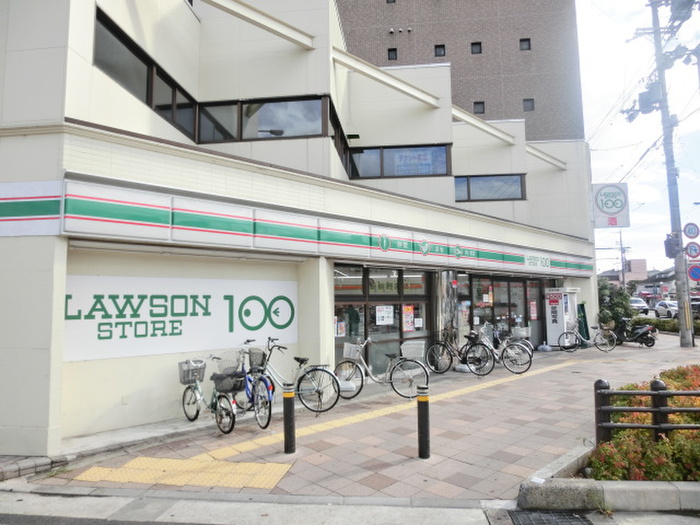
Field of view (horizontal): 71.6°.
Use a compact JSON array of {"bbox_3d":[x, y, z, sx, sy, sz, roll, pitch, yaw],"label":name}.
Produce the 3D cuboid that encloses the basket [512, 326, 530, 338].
[{"bbox_3d":[4.311,1.767,12.200,0.390,0.250,0.330,-1,-5,-2],"label":"basket"}]

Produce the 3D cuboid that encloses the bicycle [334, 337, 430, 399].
[{"bbox_3d":[0.520,1.841,8.471,1.700,1.060,0.560,-1,-5,0],"label":"bicycle"}]

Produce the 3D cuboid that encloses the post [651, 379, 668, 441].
[{"bbox_3d":[3.160,1.575,4.927,0.148,0.740,0.148,-1,-5,3],"label":"post"}]

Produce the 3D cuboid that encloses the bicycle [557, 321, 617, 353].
[{"bbox_3d":[7.704,2.388,15.716,1.700,1.050,0.560,-1,-5,4],"label":"bicycle"}]

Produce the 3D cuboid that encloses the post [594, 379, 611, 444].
[{"bbox_3d":[2.624,1.596,5.053,0.148,0.740,0.148,-1,-5,3],"label":"post"}]

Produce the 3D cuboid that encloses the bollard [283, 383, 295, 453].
[{"bbox_3d":[-0.691,1.776,5.526,0.120,0.750,0.120,-1,-5,0],"label":"bollard"}]

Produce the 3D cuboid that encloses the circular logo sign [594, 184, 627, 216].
[{"bbox_3d":[10.756,-2.555,20.000,1.290,1.280,0.150,-1,-5,0],"label":"circular logo sign"}]

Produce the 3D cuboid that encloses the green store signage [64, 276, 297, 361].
[{"bbox_3d":[-2.331,0.807,7.393,0.060,1.110,3.950,-5,-7,45],"label":"green store signage"}]

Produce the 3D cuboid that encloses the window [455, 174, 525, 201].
[{"bbox_3d":[3.990,-2.212,14.427,2.360,0.780,0.120,-1,-5,6],"label":"window"}]

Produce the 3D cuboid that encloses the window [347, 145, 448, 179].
[{"bbox_3d":[1.214,-2.406,11.665,2.460,0.780,0.120,-1,-5,6],"label":"window"}]

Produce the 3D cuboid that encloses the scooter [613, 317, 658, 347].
[{"bbox_3d":[10.077,2.501,17.284,1.680,1.050,0.640,-2,-5,6],"label":"scooter"}]

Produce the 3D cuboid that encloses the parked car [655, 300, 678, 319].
[{"bbox_3d":[28.808,4.160,43.142,1.700,1.500,4.000,-2,-5,12],"label":"parked car"}]

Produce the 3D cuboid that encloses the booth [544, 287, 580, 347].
[{"bbox_3d":[7.714,1.981,17.638,1.300,2.000,0.660,4,-7,-44],"label":"booth"}]

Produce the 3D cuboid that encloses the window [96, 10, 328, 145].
[{"bbox_3d":[-1.774,-2.720,7.413,2.480,0.780,3.000,-1,-5,6],"label":"window"}]

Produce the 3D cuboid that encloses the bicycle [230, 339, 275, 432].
[{"bbox_3d":[-1.397,1.731,7.009,0.580,1.090,1.750,2,-6,-26],"label":"bicycle"}]

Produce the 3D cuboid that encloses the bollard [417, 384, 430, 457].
[{"bbox_3d":[0.778,1.695,5.168,0.115,0.740,0.115,-1,-5,0],"label":"bollard"}]

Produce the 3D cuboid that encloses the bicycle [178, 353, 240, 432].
[{"bbox_3d":[-1.918,1.767,6.673,0.540,0.980,1.530,4,-6,-44],"label":"bicycle"}]

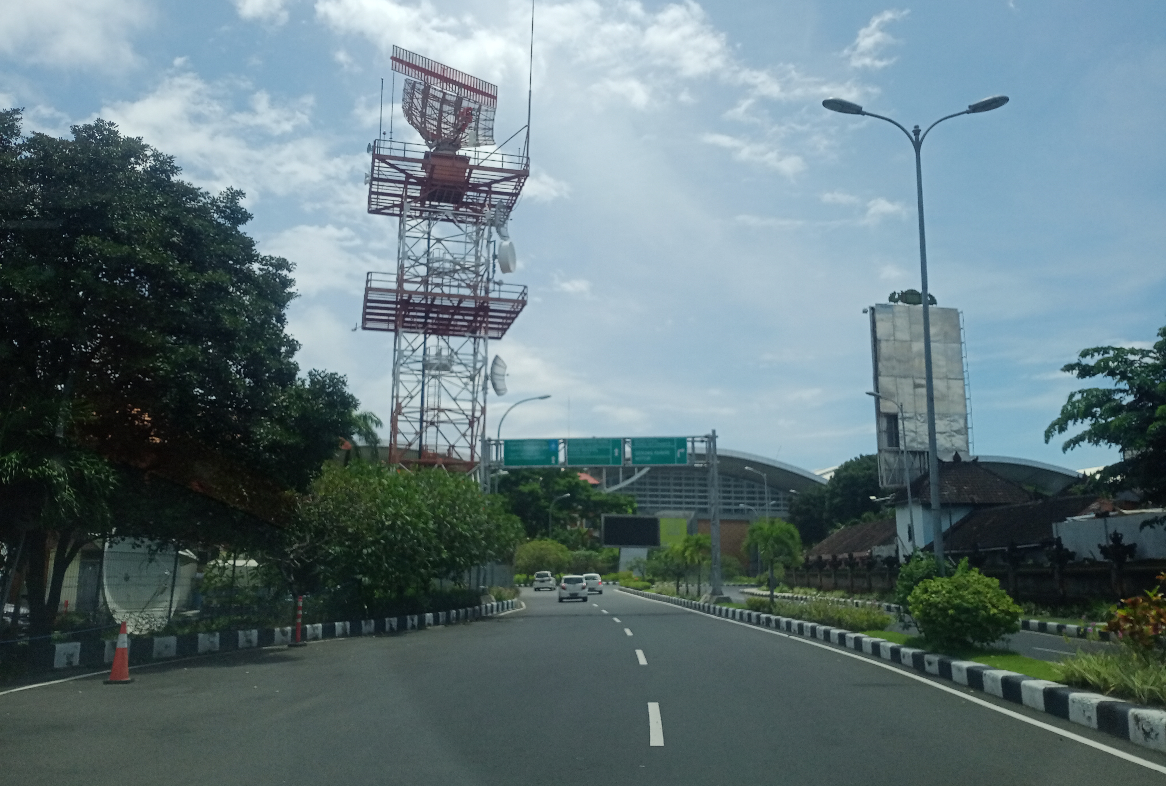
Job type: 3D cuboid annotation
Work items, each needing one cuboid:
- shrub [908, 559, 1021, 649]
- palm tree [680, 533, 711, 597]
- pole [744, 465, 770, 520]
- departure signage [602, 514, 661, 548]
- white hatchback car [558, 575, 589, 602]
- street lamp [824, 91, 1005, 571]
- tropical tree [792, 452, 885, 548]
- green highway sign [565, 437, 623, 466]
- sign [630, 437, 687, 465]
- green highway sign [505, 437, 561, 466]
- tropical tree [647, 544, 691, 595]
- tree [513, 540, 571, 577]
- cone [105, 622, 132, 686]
[{"bbox_3d":[6.724,3.713,16.503,2.000,1.521,1.800,0,-11,0],"label":"shrub"},{"bbox_3d":[6.472,9.677,53.134,2.000,3.564,2.000,0,-11,0],"label":"palm tree"},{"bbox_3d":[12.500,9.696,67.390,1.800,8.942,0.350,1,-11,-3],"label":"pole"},{"bbox_3d":[6.844,19.587,133.698,8.717,4.668,0.900,3,-11,-18],"label":"departure signage"},{"bbox_3d":[-0.577,11.433,55.134,1.640,1.510,3.600,0,-11,-1],"label":"white hatchback car"},{"bbox_3d":[6.936,-0.750,18.578,3.850,11.070,0.400,0,-11,3],"label":"street lamp"},{"bbox_3d":[21.652,10.788,78.389,8.800,11.418,8.500,0,-11,0],"label":"tropical tree"},{"bbox_3d":[0.566,2.773,44.264,2.586,1.273,0.120,0,-11,0],"label":"green highway sign"},{"bbox_3d":[3.602,2.739,44.271,2.630,1.256,0.120,0,-11,0],"label":"sign"},{"bbox_3d":[-2.405,2.794,44.260,2.586,1.264,0.120,0,-11,0],"label":"green highway sign"},{"bbox_3d":[5.533,11.382,60.947,2.768,3.240,2.768,0,-11,0],"label":"tropical tree"},{"bbox_3d":[-5.063,21.217,119.135,7.254,5.438,6.891,0,-11,0],"label":"tree"},{"bbox_3d":[-6.250,3.508,12.763,0.380,0.793,0.380,6,-12,-26],"label":"cone"}]

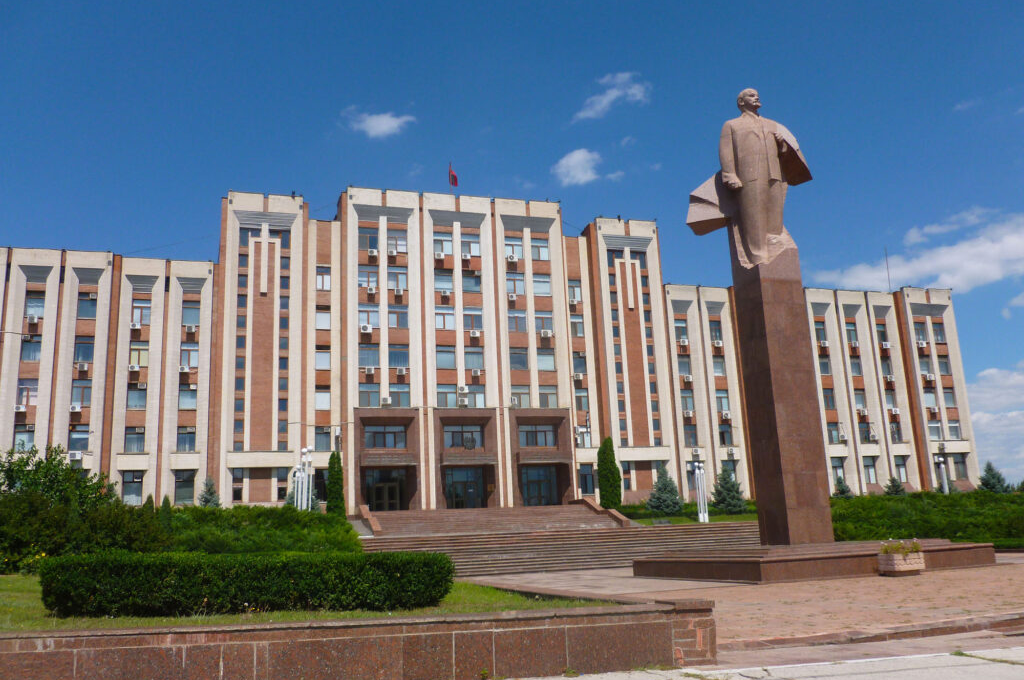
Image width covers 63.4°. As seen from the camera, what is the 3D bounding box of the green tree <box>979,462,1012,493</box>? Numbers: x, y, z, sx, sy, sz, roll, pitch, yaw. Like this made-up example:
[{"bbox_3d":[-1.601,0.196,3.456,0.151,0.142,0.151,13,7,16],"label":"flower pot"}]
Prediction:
[{"bbox_3d":[41.958,12.280,72.193,2.450,3.330,2.400,1,-13,-17],"label":"green tree"}]

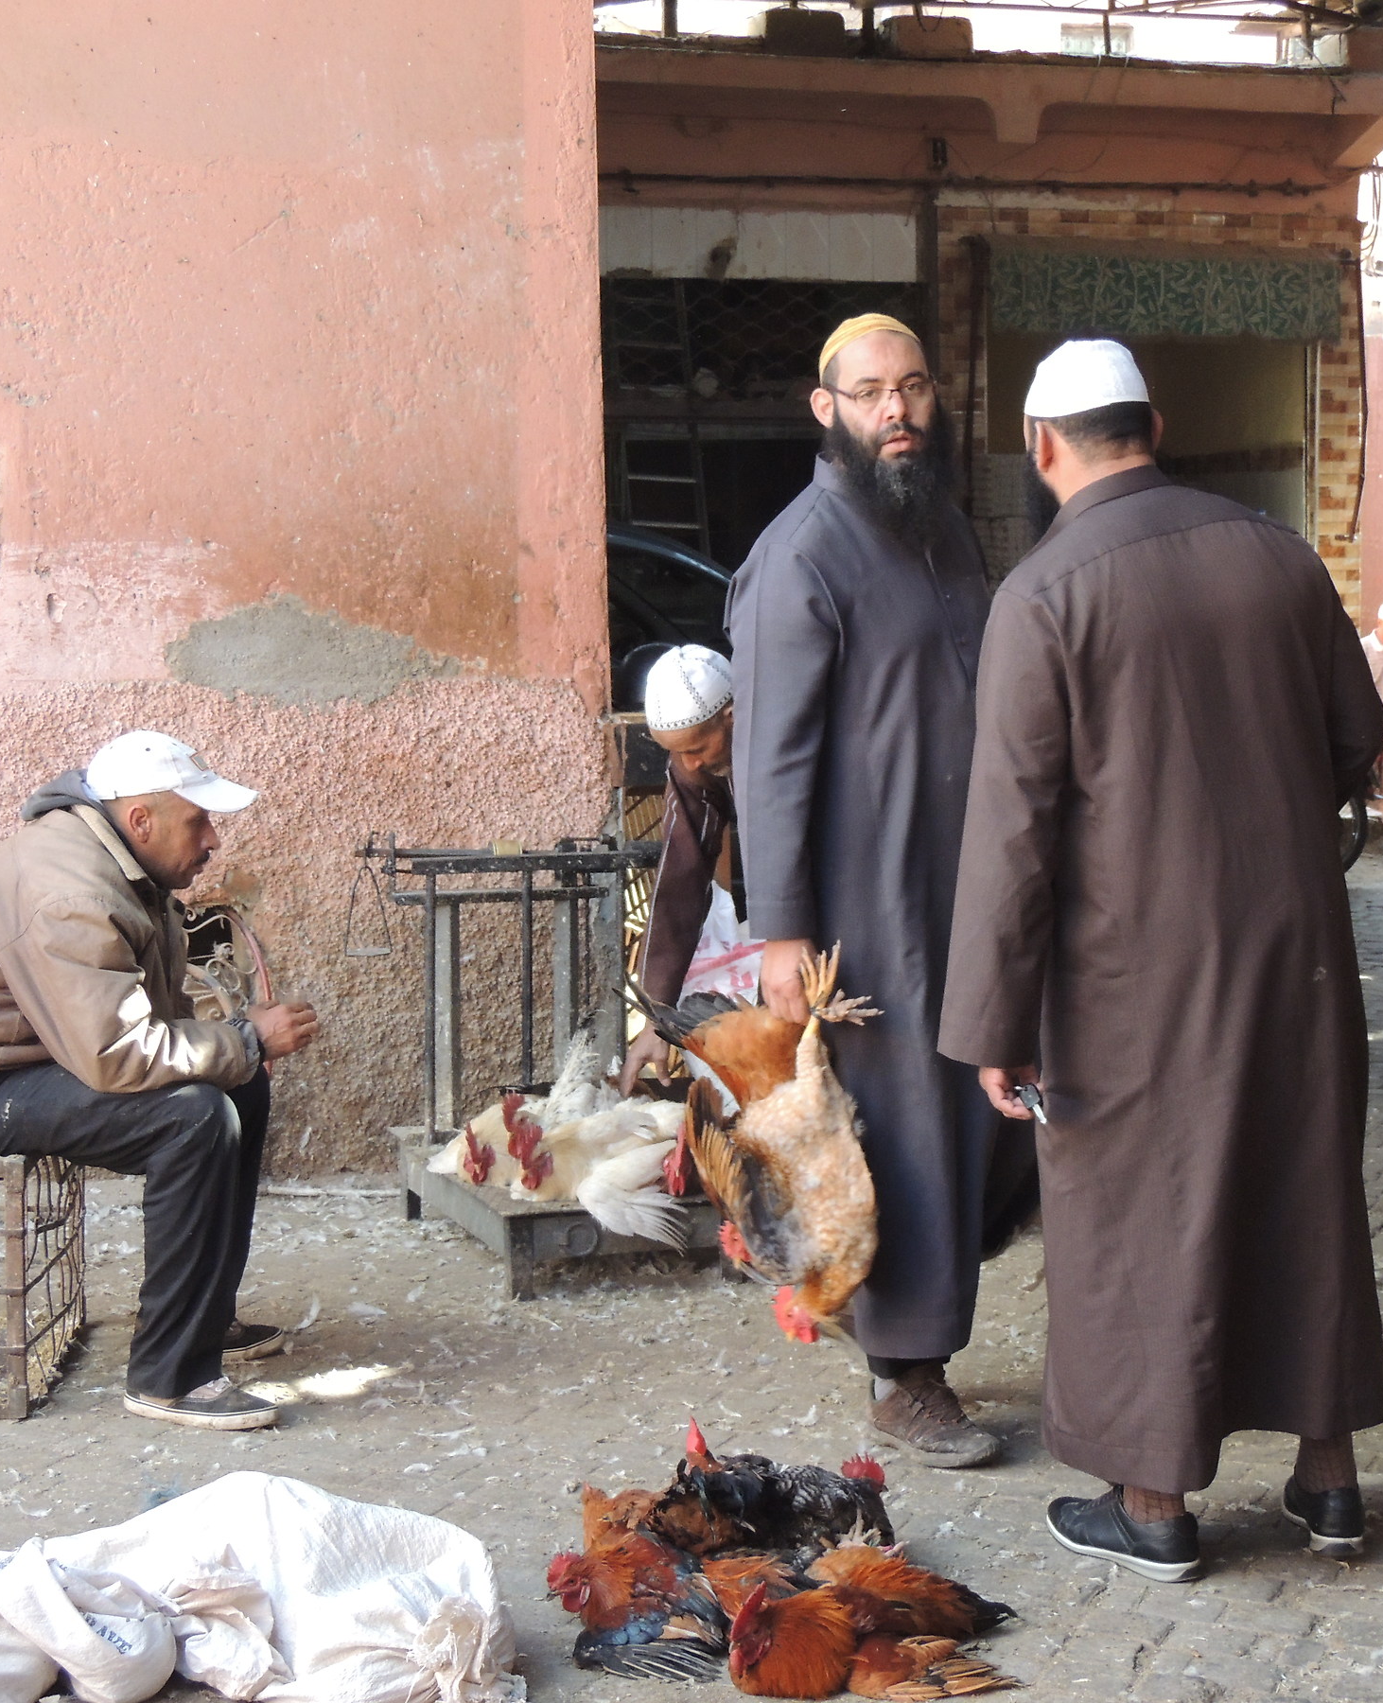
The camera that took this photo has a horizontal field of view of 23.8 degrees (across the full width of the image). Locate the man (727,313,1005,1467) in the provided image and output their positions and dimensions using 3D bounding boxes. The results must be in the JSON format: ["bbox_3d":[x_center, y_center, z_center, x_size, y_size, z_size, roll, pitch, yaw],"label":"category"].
[{"bbox_3d":[0.300,0.053,5.266,0.400,1.790,0.530,4,5,44],"label":"man"}]

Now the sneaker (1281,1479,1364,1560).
[{"bbox_3d":[0.918,0.935,4.761,0.105,0.100,0.285,0,4,2],"label":"sneaker"}]

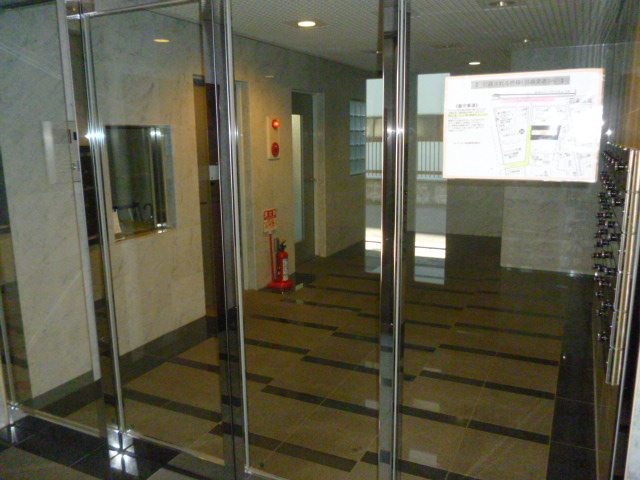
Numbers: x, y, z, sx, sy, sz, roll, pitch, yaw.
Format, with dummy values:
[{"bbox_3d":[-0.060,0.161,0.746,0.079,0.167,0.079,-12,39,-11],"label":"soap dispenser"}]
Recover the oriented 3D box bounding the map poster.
[{"bbox_3d":[0.591,-0.335,1.548,0.436,0.313,0.015,5,12,26],"label":"map poster"}]

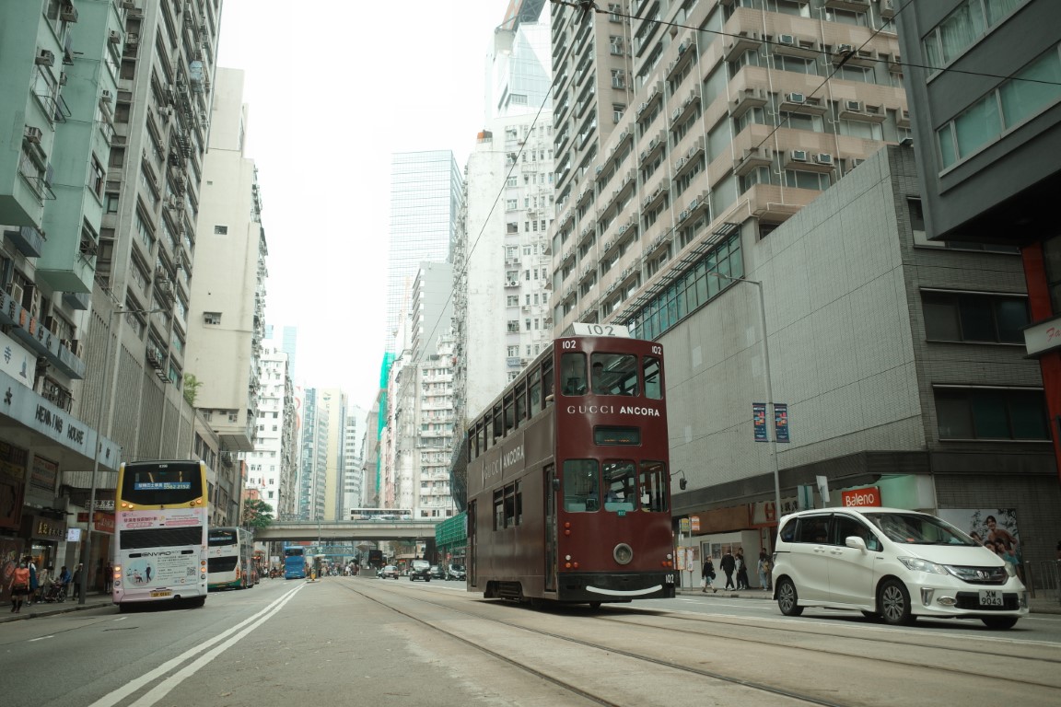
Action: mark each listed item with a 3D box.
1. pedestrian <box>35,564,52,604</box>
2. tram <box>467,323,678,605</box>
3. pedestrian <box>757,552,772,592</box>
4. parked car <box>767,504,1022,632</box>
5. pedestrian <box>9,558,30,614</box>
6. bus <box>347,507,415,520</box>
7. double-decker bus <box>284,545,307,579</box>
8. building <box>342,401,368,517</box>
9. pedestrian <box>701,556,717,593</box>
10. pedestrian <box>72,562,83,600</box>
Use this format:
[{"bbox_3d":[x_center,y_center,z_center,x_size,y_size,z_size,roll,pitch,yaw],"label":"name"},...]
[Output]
[{"bbox_3d":[-20.262,9.598,34.455,0.500,1.580,0.450,-3,-15,6],"label":"pedestrian"},{"bbox_3d":[0.360,2.892,17.724,2.000,4.850,8.800,3,-15,-14],"label":"tram"},{"bbox_3d":[9.912,9.216,35.006,0.460,1.610,0.500,9,-18,-34],"label":"pedestrian"},{"bbox_3d":[5.484,3.276,12.825,1.700,1.715,4.230,5,-16,-12],"label":"parked car"},{"bbox_3d":[-16.192,7.386,26.207,0.560,1.620,0.380,4,-16,-19],"label":"pedestrian"},{"bbox_3d":[-29.606,33.128,163.480,12.000,4.400,2.500,3,-15,-14],"label":"bus"},{"bbox_3d":[-33.051,29.725,116.612,2.530,4.380,11.500,3,-15,-14],"label":"double-decker bus"},{"bbox_3d":[-80.469,62.948,378.185,11.000,77.020,13.000,2,-15,-11],"label":"building"},{"bbox_3d":[7.741,9.663,36.105,0.500,1.530,0.550,12,-20,-41],"label":"pedestrian"},{"bbox_3d":[-21.256,10.803,39.014,0.520,1.680,0.450,12,-20,-40],"label":"pedestrian"}]

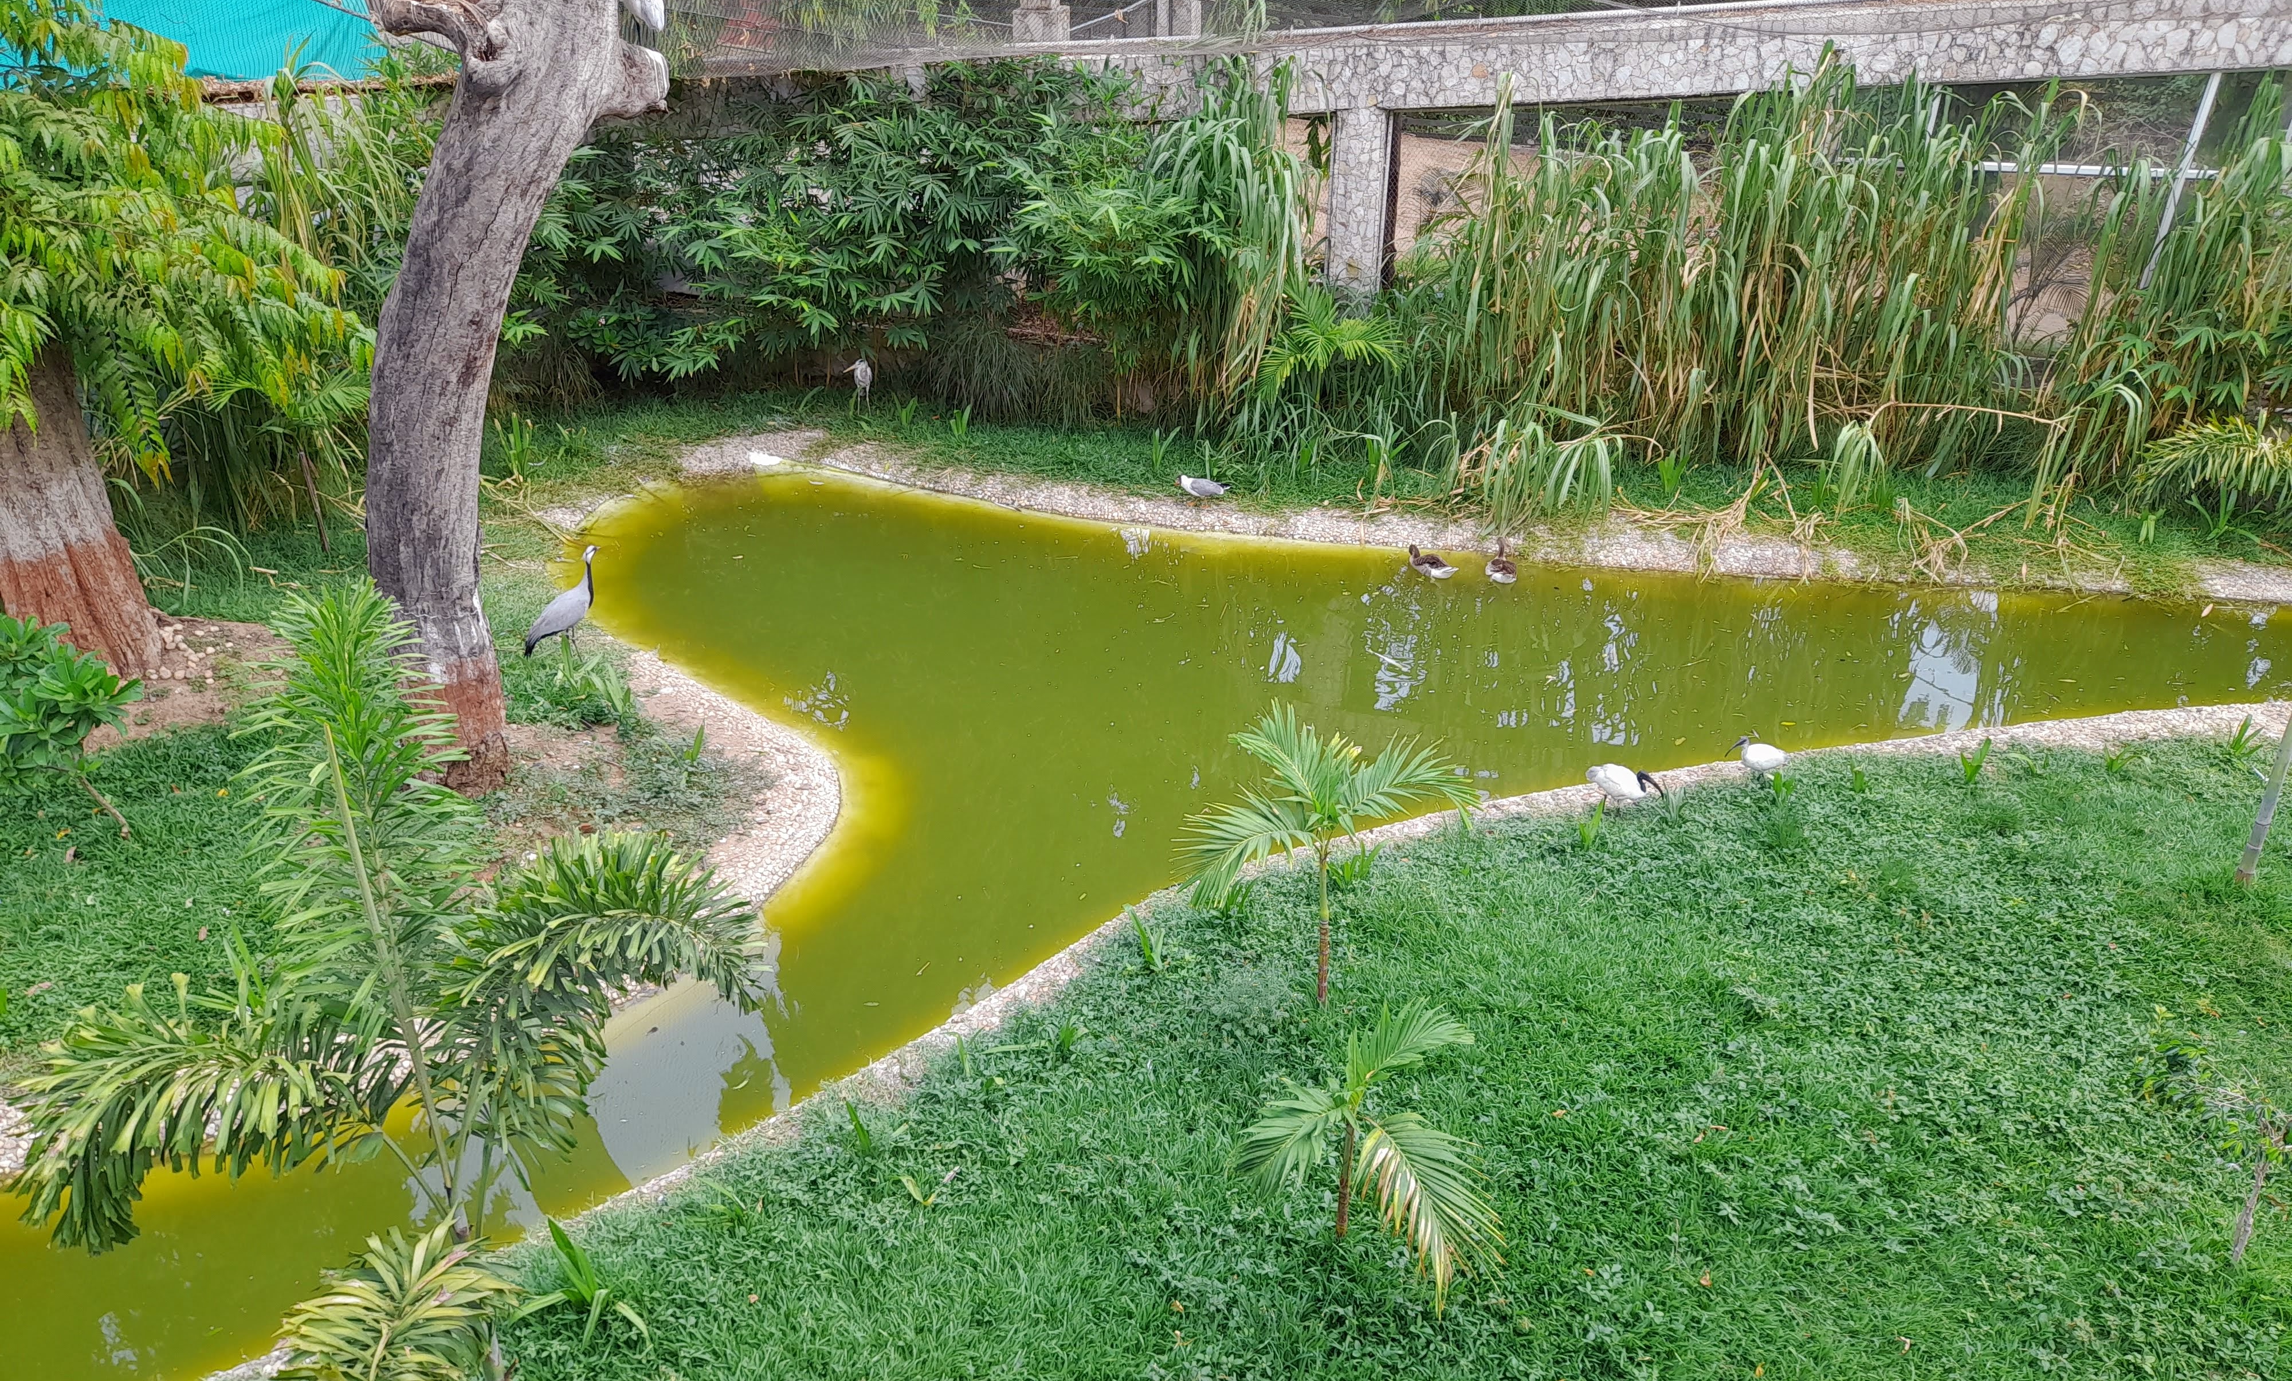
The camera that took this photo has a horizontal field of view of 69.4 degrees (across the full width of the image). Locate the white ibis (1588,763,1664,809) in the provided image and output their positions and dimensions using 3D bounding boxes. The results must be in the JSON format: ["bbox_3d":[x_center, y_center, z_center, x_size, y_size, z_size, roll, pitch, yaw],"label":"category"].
[{"bbox_3d":[2.650,0.540,9.100,0.450,0.340,0.180,10,32,17],"label":"white ibis"}]

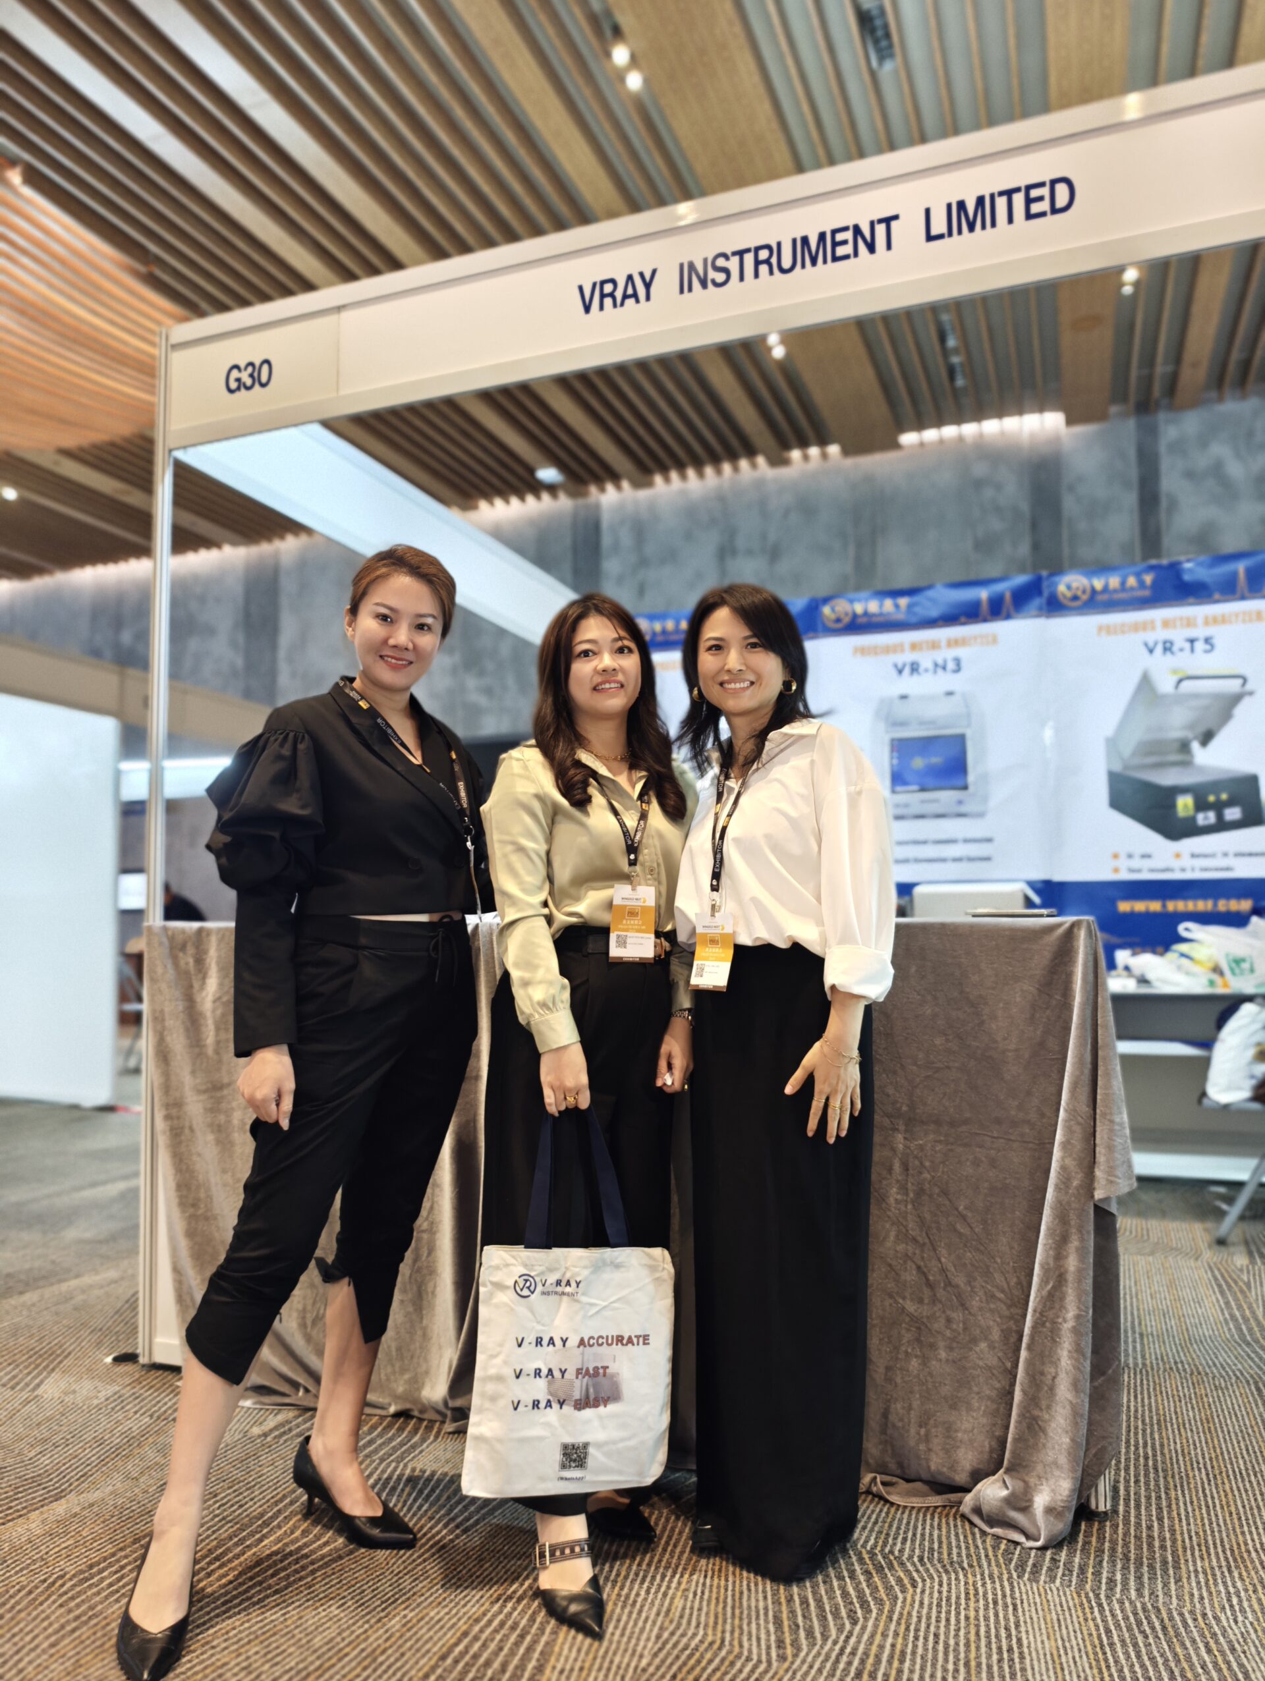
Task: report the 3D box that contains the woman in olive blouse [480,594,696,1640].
[{"bbox_3d":[-0.066,0.363,1.859,0.410,1.580,0.350,2,-5,-28],"label":"woman in olive blouse"}]

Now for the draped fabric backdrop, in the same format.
[{"bbox_3d":[-0.086,0.687,2.434,2.110,1.020,0.500,-2,-5,20],"label":"draped fabric backdrop"}]

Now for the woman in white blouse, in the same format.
[{"bbox_3d":[0.239,0.355,1.909,0.430,1.600,0.340,-3,-5,30],"label":"woman in white blouse"}]

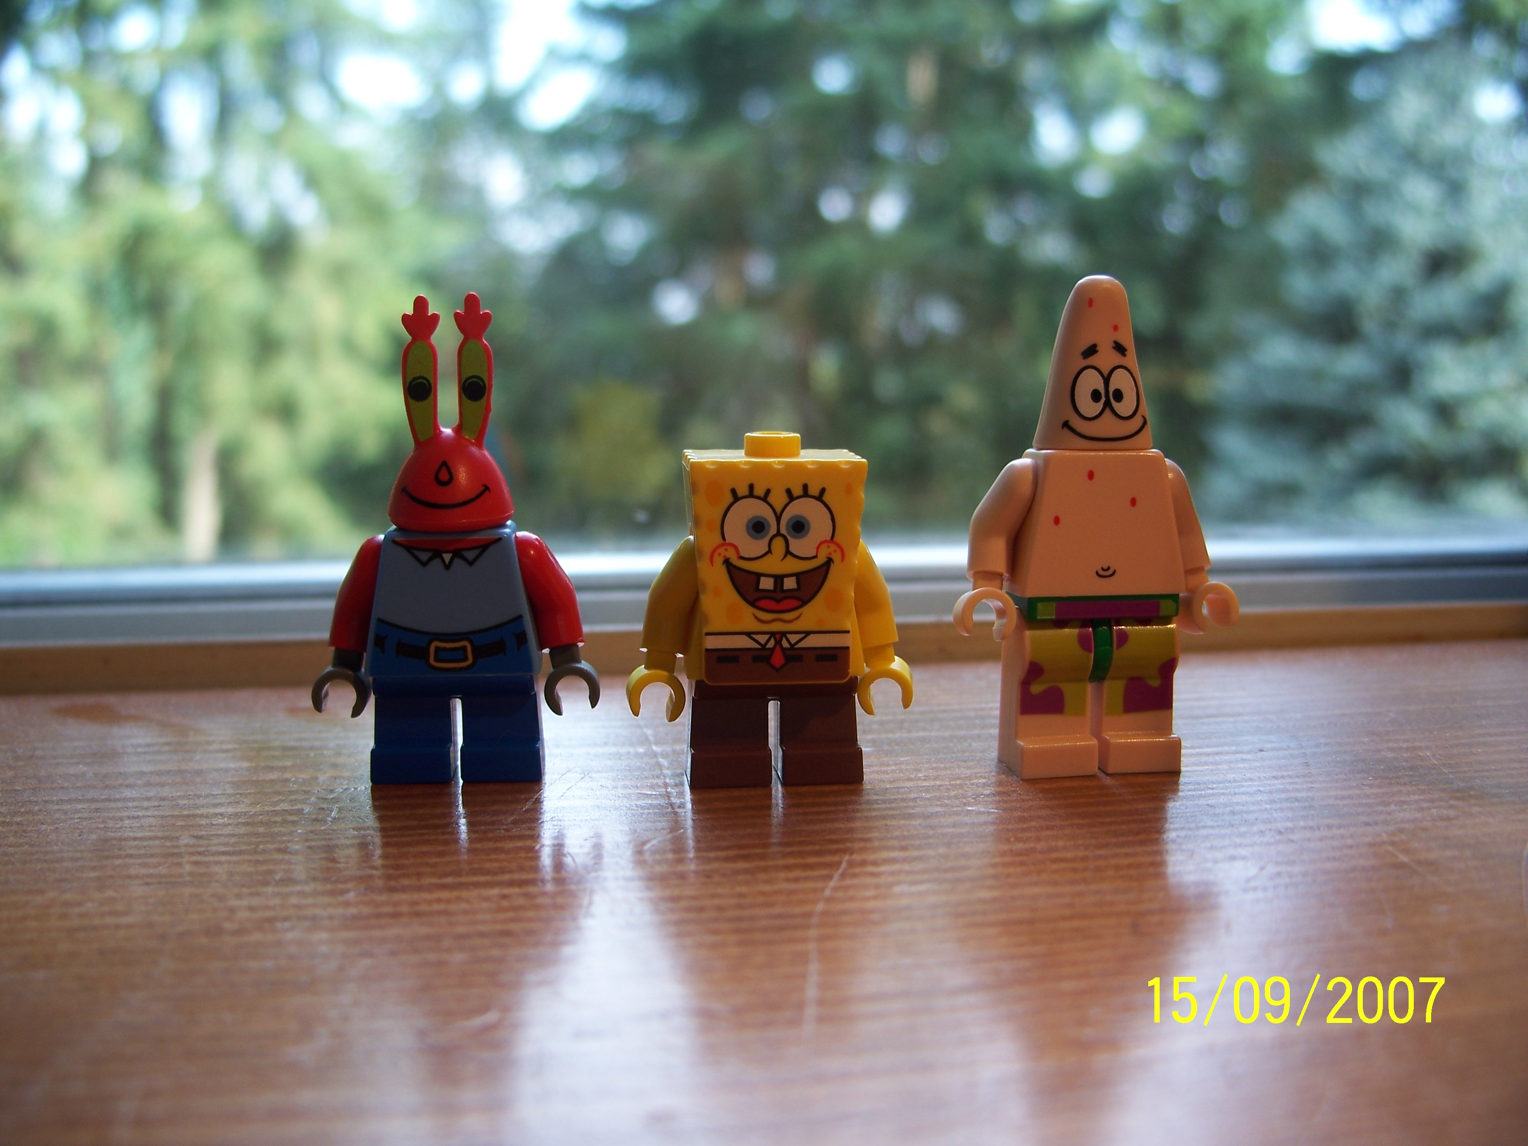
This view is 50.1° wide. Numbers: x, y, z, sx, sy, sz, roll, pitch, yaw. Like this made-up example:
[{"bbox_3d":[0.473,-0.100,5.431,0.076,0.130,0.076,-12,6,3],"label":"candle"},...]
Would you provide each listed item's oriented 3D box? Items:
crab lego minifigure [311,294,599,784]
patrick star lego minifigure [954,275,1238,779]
[{"bbox_3d":[-0.028,-0.003,0.149,0.026,0.043,0.011,-1,8,-4],"label":"crab lego minifigure"},{"bbox_3d":[0.031,-0.005,0.151,0.027,0.045,0.011,-2,9,-10],"label":"patrick star lego minifigure"}]

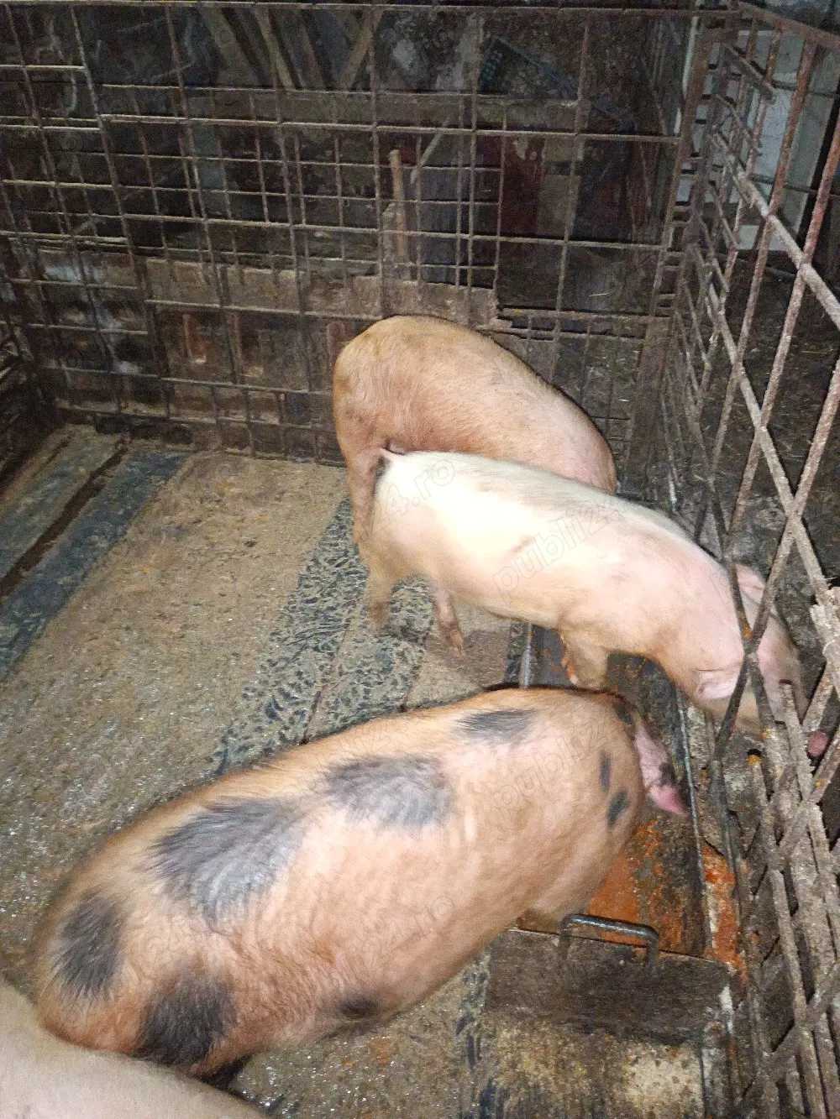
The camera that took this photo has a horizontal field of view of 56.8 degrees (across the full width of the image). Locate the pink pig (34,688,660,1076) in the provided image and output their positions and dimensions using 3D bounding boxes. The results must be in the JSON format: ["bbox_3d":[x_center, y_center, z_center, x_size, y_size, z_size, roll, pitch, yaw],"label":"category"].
[{"bbox_3d":[0.013,0.447,1.076,0.936,0.572,0.338,-15,40,-18],"label":"pink pig"}]

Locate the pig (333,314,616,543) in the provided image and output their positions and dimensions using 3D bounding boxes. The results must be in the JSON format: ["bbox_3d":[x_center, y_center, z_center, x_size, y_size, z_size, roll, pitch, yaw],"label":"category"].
[{"bbox_3d":[0.211,-0.179,1.824,0.923,0.637,0.345,23,43,27],"label":"pig"}]

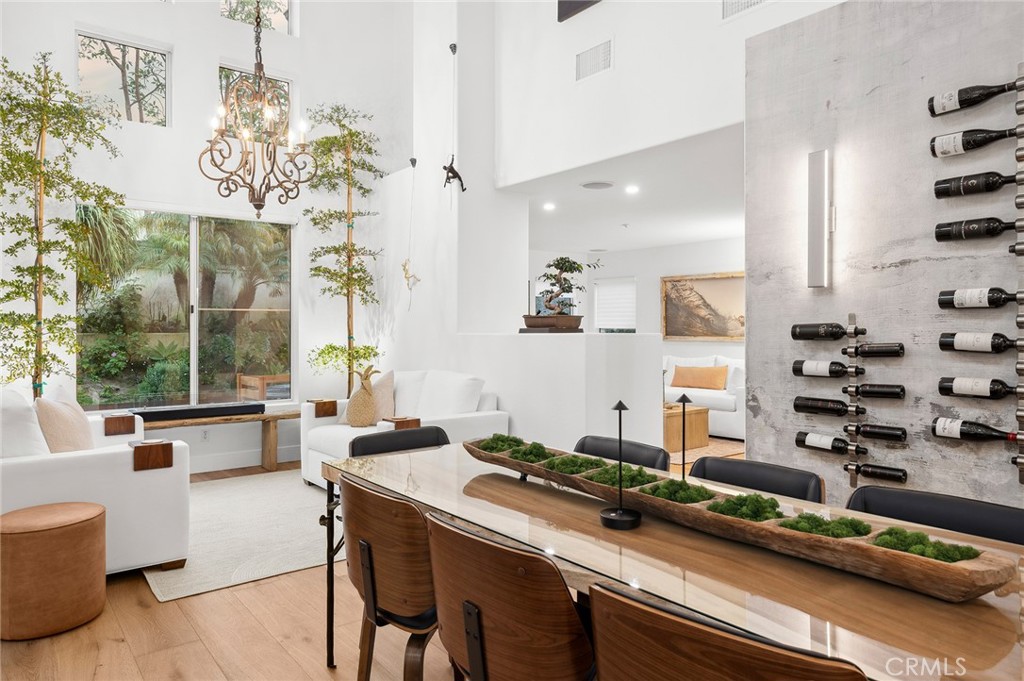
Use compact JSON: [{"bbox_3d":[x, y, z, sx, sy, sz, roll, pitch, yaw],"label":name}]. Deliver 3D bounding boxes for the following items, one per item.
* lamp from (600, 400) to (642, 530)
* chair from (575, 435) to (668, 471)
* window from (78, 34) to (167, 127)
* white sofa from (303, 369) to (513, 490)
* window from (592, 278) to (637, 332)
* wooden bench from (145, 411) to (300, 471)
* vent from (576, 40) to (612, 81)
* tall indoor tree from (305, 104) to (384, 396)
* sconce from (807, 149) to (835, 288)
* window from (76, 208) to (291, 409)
[{"bbox_3d":[0.285,0.317,1.701,0.107,0.320,0.107,0,1,0],"label":"lamp"},{"bbox_3d":[0.235,0.815,2.580,0.550,0.810,0.510,-1,1,-39],"label":"chair"},{"bbox_3d":[-3.236,-2.145,5.463,0.660,0.650,0.100,-1,1,-39],"label":"window"},{"bbox_3d":[-0.889,0.731,5.073,0.980,0.900,1.600,-1,1,-39],"label":"white sofa"},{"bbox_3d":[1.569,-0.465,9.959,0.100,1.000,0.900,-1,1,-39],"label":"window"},{"bbox_3d":[-2.530,0.934,5.552,1.900,0.480,0.360,-1,1,-39],"label":"wooden bench"},{"bbox_3d":[0.569,-1.967,4.606,0.030,0.210,0.355,-1,1,-39],"label":"vent"},{"bbox_3d":[-1.572,-0.546,6.172,0.740,3.420,0.740,-1,1,-39],"label":"tall indoor tree"},{"bbox_3d":[1.468,-0.574,3.111,0.100,0.650,0.080,-1,1,-39],"label":"sconce"},{"bbox_3d":[-2.805,-0.250,5.826,1.790,1.690,0.100,-1,1,-39],"label":"window"}]

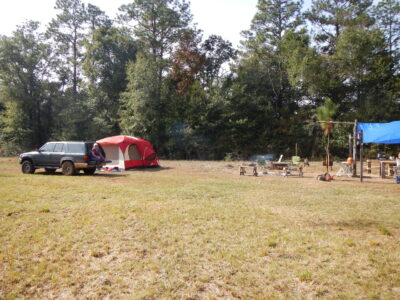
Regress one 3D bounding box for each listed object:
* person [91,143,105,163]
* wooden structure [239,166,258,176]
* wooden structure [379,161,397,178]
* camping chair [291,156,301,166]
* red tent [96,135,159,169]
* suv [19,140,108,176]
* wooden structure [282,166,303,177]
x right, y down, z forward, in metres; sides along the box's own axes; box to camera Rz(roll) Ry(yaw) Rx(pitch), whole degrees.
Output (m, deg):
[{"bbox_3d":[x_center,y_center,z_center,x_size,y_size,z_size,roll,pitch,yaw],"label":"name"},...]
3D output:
[{"bbox_3d":[-4.980,0.247,15.858,0.620,1.150,0.520,1,1,34],"label":"person"},{"bbox_3d":[2.423,1.047,16.124,0.840,0.460,0.330,0,1,-6],"label":"wooden structure"},{"bbox_3d":[8.808,0.912,15.121,0.720,0.770,0.620,0,1,23],"label":"wooden structure"},{"bbox_3d":[6.691,0.773,22.520,0.600,0.750,0.600,0,1,20],"label":"camping chair"},{"bbox_3d":[-4.967,0.108,22.036,2.800,2.100,3.300,1,1,30],"label":"red tent"},{"bbox_3d":[-7.050,0.410,16.962,4.700,1.700,1.740,0,1,18],"label":"suv"},{"bbox_3d":[4.490,1.067,15.625,0.900,0.440,0.340,0,1,3],"label":"wooden structure"}]

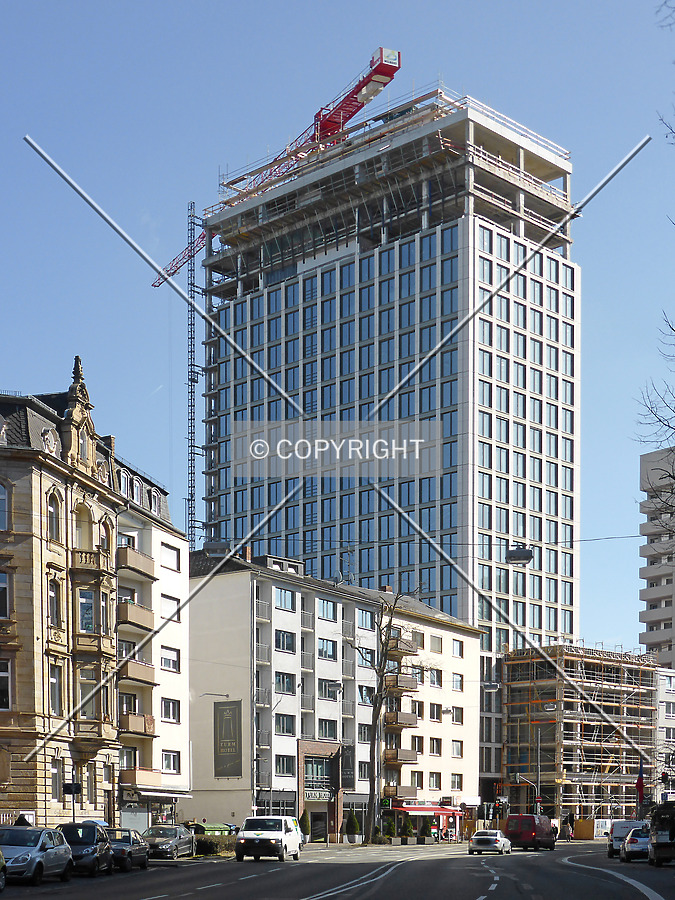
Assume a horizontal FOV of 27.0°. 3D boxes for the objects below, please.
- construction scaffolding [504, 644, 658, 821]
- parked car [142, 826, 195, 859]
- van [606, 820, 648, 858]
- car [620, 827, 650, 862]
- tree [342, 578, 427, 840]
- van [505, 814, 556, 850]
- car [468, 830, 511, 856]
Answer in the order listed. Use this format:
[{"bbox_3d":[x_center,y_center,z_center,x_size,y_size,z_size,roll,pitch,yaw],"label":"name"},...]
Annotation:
[{"bbox_3d":[23.610,28.667,136.824,6.800,17.600,17.300,-14,-20,42],"label":"construction scaffolding"},{"bbox_3d":[-7.549,17.486,62.631,1.730,1.420,4.550,-3,-15,11],"label":"parked car"},{"bbox_3d":[14.747,19.766,71.323,1.920,1.880,4.750,-2,-15,9],"label":"van"},{"bbox_3d":[13.551,17.549,62.341,1.760,1.460,4.200,-2,-15,8],"label":"car"},{"bbox_3d":[3.507,19.100,102.569,6.300,18.720,6.000,0,-15,0],"label":"tree"},{"bbox_3d":[12.612,24.916,91.413,1.930,2.300,5.000,-6,-16,21],"label":"van"},{"bbox_3d":[8.800,22.545,80.695,1.800,1.410,4.600,-4,-16,13],"label":"car"}]

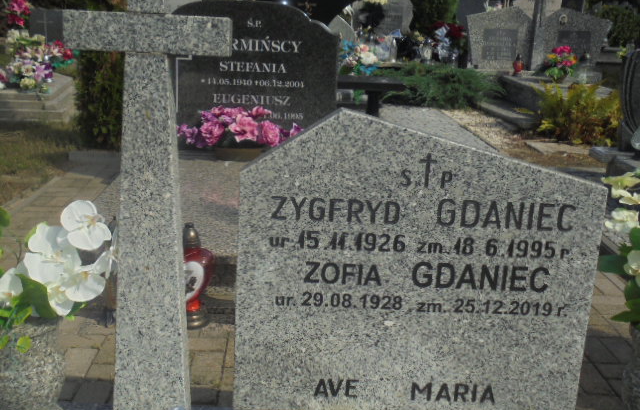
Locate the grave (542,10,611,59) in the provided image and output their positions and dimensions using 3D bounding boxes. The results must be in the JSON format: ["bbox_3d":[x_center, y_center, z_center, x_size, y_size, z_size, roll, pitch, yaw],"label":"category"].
[{"bbox_3d":[2.963,-1.917,8.186,0.820,0.695,0.130,2,17,-3],"label":"grave"}]

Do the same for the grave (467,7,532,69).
[{"bbox_3d":[2.075,-1.928,8.147,0.766,0.698,0.130,2,17,-3],"label":"grave"}]

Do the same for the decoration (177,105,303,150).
[{"bbox_3d":[-0.435,-0.416,3.836,0.723,0.254,0.320,2,17,-3],"label":"decoration"}]

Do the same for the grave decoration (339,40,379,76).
[{"bbox_3d":[0.307,-1.197,5.824,0.374,0.309,0.340,2,17,-3],"label":"grave decoration"}]

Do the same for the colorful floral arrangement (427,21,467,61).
[{"bbox_3d":[1.577,-2.030,8.760,0.502,0.497,0.380,2,17,-3],"label":"colorful floral arrangement"}]

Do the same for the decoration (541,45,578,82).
[{"bbox_3d":[2.434,-1.450,7.194,0.391,0.364,0.330,2,17,-3],"label":"decoration"}]

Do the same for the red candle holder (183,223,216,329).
[{"bbox_3d":[-0.472,0.247,2.532,0.190,0.374,0.150,2,17,-3],"label":"red candle holder"}]

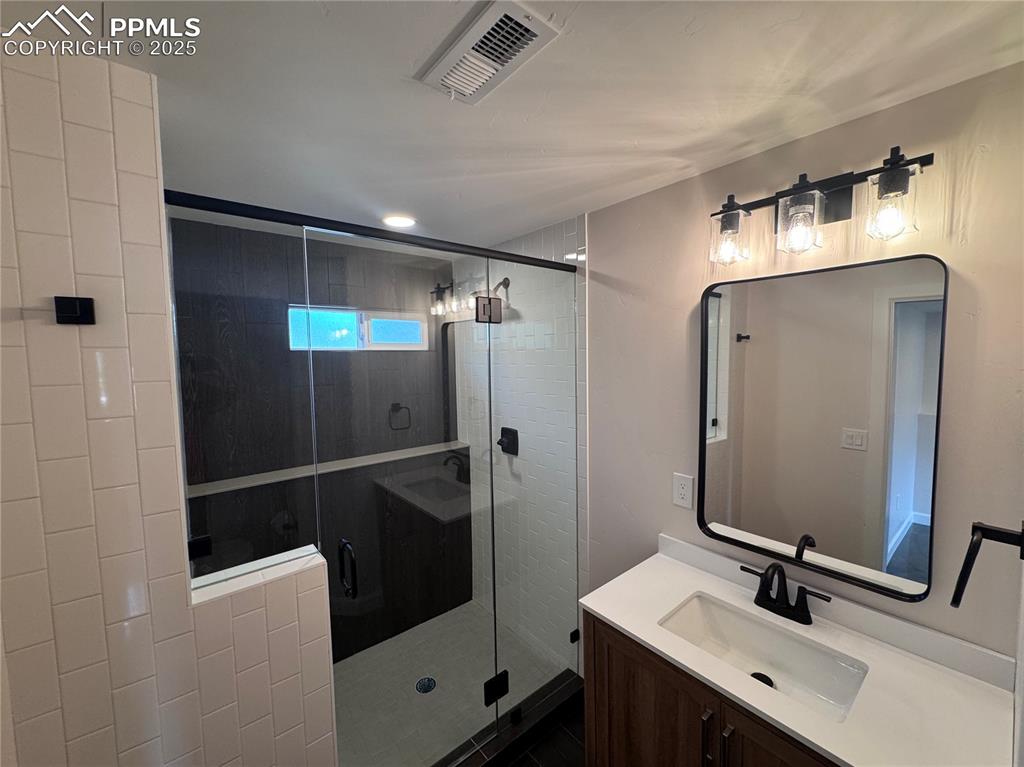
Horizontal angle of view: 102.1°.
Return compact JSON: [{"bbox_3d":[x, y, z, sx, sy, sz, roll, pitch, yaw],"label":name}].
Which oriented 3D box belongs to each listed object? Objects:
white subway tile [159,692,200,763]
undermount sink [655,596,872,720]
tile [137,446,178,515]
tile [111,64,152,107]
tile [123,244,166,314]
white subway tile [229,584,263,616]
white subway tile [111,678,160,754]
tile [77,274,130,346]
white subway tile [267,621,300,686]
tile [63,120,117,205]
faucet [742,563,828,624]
[{"bbox_3d":[-0.810,0.838,1.014,0.074,0.151,0.010,-4,5,-39],"label":"white subway tile"},{"bbox_3d":[0.696,0.821,1.182,0.290,0.155,0.475,-4,5,-39],"label":"undermount sink"},{"bbox_3d":[-0.825,0.228,0.971,0.066,0.152,0.010,-4,5,-38],"label":"tile"},{"bbox_3d":[-0.835,-0.653,0.909,0.070,0.070,0.010,-4,5,-39],"label":"tile"},{"bbox_3d":[-0.828,-0.234,0.939,0.070,0.151,0.010,-4,5,-39],"label":"tile"},{"bbox_3d":[-0.702,0.577,1.104,0.076,0.062,0.009,-4,5,-39],"label":"white subway tile"},{"bbox_3d":[-0.879,0.774,0.972,0.076,0.154,0.009,-4,5,-39],"label":"white subway tile"},{"bbox_3d":[-0.888,-0.156,0.899,0.075,0.152,0.010,-4,5,-38],"label":"tile"},{"bbox_3d":[-0.639,0.756,1.164,0.076,0.154,0.009,-4,5,-39],"label":"white subway tile"},{"bbox_3d":[-0.900,-0.466,0.887,0.076,0.154,0.009,-4,5,-39],"label":"tile"},{"bbox_3d":[0.781,0.610,1.223,0.147,0.171,0.240,-4,5,-39],"label":"faucet"}]

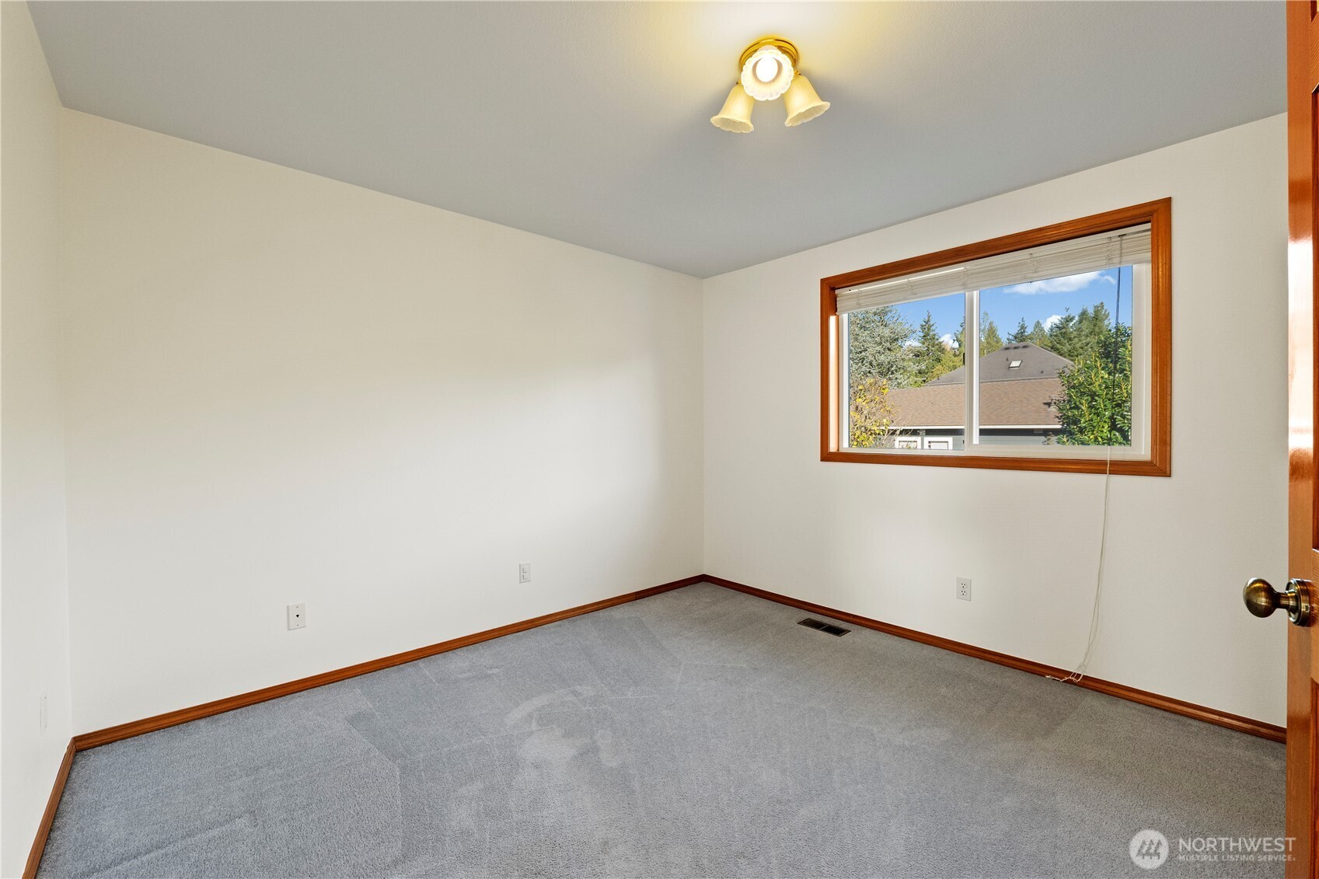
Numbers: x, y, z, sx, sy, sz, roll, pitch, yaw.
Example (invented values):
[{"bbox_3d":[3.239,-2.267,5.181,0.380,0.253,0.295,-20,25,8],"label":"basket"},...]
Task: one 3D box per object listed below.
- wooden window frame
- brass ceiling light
[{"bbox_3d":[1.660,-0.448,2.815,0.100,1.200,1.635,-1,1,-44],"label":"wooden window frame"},{"bbox_3d":[0.352,-1.160,1.655,0.395,0.195,0.370,0,1,13],"label":"brass ceiling light"}]

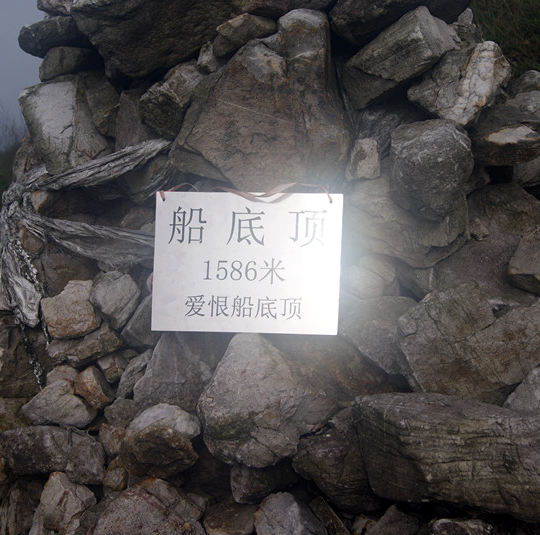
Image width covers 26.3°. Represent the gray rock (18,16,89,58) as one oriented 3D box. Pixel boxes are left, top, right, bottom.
[{"bbox_3d":[-0.503,-0.537,2.700,0.170,0.097,0.140,0,10,0],"label":"gray rock"}]

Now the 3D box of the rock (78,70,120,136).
[{"bbox_3d":[-0.395,-0.378,2.680,0.100,0.150,0.115,0,10,0],"label":"rock"}]

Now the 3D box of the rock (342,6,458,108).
[{"bbox_3d":[0.301,-0.489,2.720,0.260,0.234,0.200,0,8,0],"label":"rock"}]

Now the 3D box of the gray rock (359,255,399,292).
[{"bbox_3d":[0.241,0.013,2.570,0.097,0.088,0.090,2,7,0],"label":"gray rock"}]

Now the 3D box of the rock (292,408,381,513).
[{"bbox_3d":[0.142,0.419,2.530,0.187,0.203,0.180,0,8,0],"label":"rock"}]

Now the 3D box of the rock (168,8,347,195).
[{"bbox_3d":[-0.019,-0.387,2.700,0.404,0.408,0.260,0,8,0],"label":"rock"}]

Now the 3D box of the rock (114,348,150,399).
[{"bbox_3d":[-0.309,0.238,2.600,0.084,0.117,0.100,2,7,0],"label":"rock"}]

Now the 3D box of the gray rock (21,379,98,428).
[{"bbox_3d":[-0.471,0.304,2.600,0.163,0.097,0.130,0,8,0],"label":"gray rock"}]

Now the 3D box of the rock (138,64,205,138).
[{"bbox_3d":[-0.225,-0.389,2.700,0.151,0.174,0.150,0,8,0],"label":"rock"}]

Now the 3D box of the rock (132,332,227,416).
[{"bbox_3d":[-0.200,0.225,2.580,0.212,0.207,0.150,2,7,0],"label":"rock"}]

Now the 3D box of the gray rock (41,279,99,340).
[{"bbox_3d":[-0.442,0.093,2.550,0.125,0.130,0.115,3,8,15],"label":"gray rock"}]

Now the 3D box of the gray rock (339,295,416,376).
[{"bbox_3d":[0.237,0.151,2.570,0.180,0.175,0.160,0,10,0],"label":"gray rock"}]

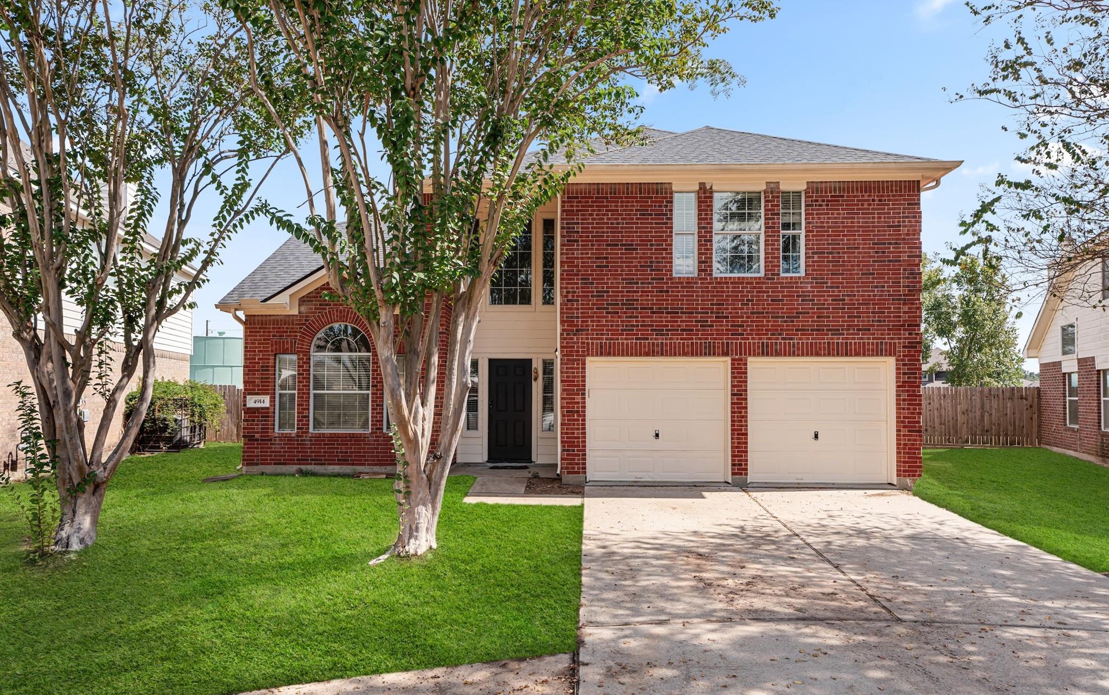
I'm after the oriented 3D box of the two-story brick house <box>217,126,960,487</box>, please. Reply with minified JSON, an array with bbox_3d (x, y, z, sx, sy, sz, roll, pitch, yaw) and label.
[{"bbox_3d":[0.380,-1.456,18.283,13.160,8.070,11.800,0,-2,2],"label":"two-story brick house"}]

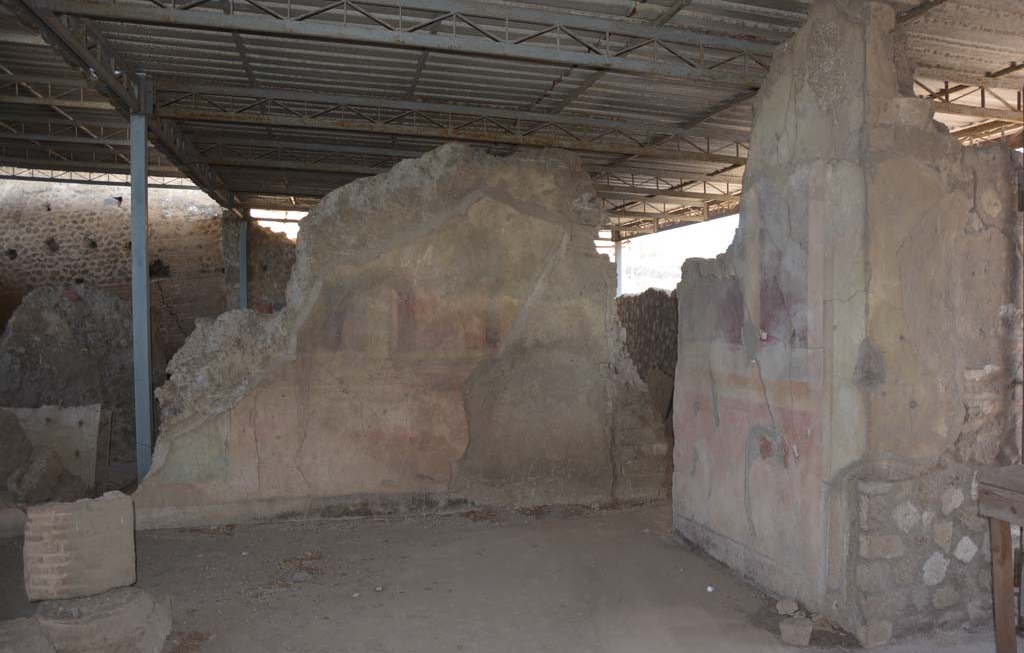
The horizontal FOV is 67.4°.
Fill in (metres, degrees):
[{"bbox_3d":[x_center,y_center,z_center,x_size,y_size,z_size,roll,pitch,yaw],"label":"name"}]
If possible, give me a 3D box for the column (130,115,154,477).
[{"bbox_3d":[-3.115,-0.165,6.450,0.115,3.280,0.115,-1,1,-13],"label":"column"}]

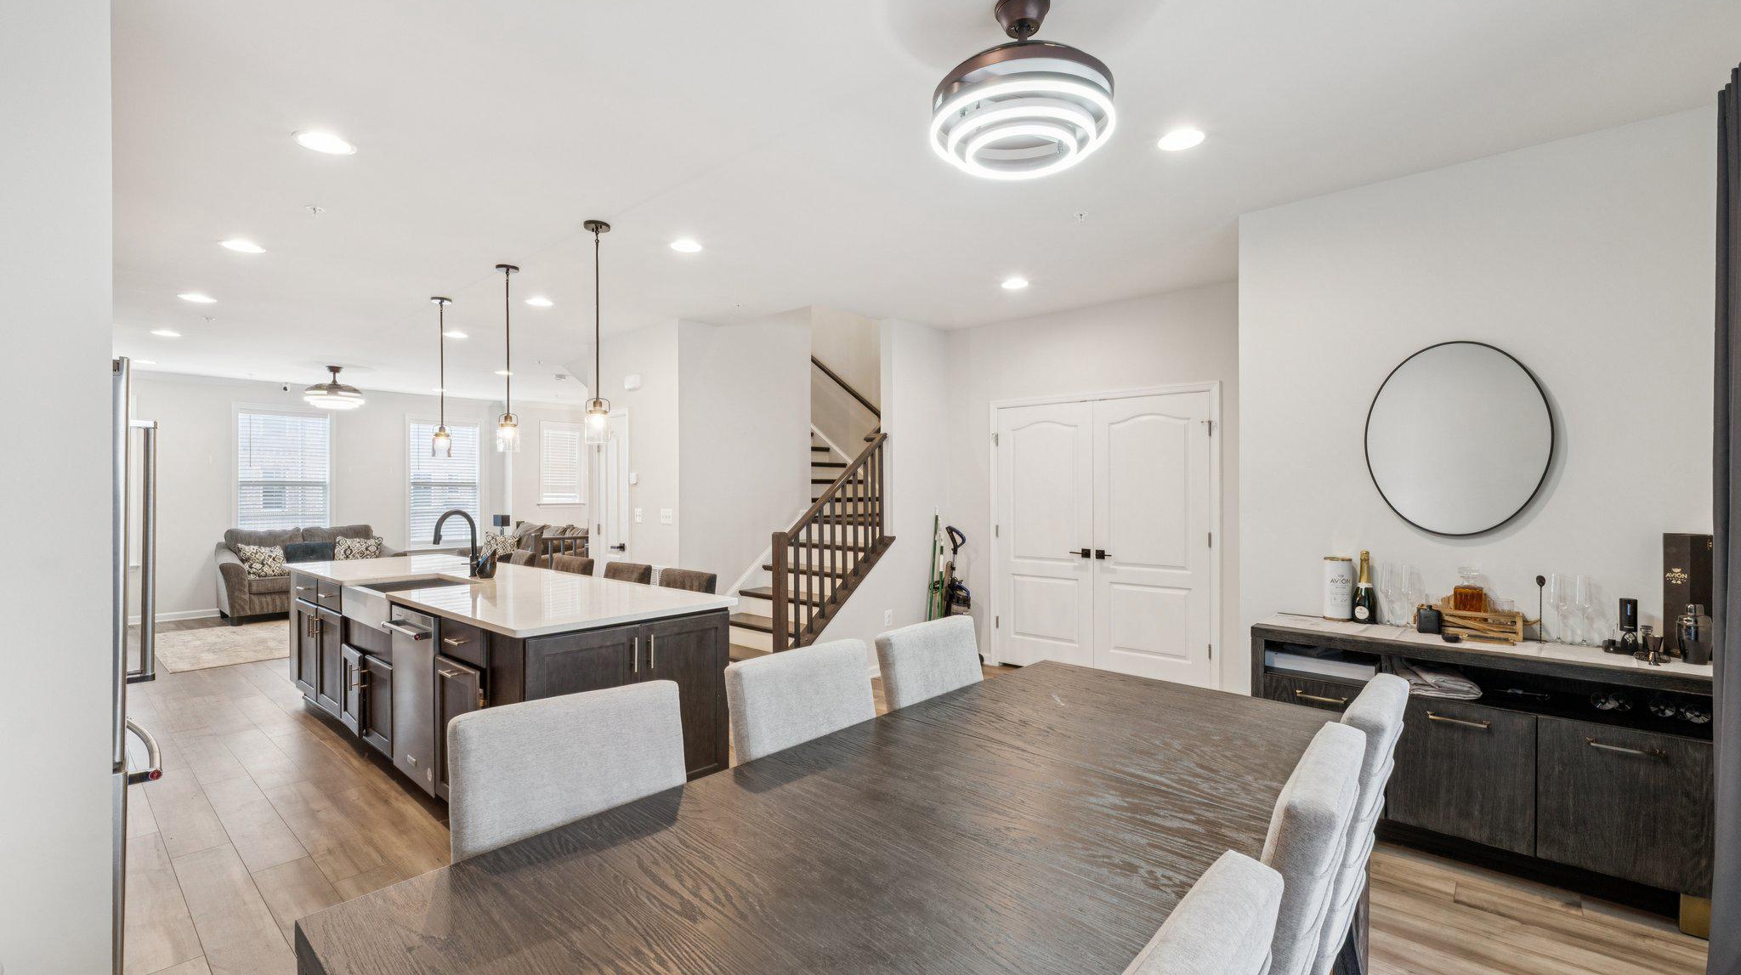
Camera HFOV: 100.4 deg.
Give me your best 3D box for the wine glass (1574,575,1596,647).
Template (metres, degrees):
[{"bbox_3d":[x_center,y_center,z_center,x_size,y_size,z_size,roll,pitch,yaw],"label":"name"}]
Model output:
[{"bbox_3d":[2.636,0.461,2.677,0.072,0.250,0.072,0,0,41],"label":"wine glass"}]

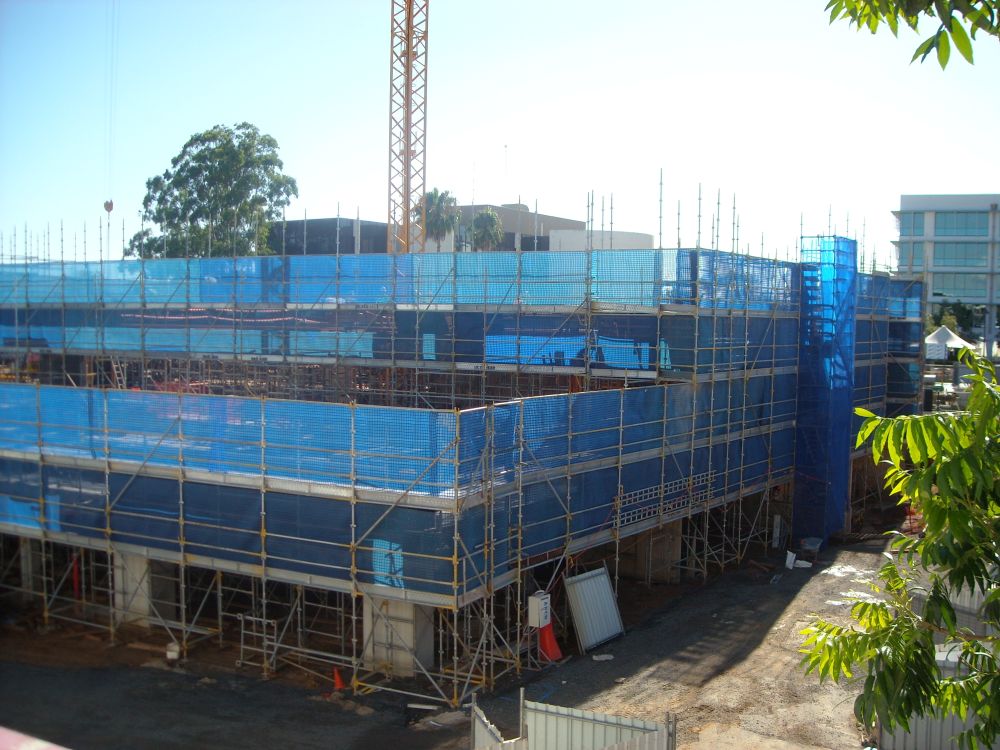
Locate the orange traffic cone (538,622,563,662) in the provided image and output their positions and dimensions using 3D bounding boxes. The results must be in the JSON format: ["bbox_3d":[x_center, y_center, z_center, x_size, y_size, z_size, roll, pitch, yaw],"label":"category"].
[{"bbox_3d":[1.194,6.290,23.987,0.550,0.960,0.550,1,3,0],"label":"orange traffic cone"}]

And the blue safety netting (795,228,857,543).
[{"bbox_3d":[11.960,0.600,37.190,1.250,11.100,2.420,3,4,37],"label":"blue safety netting"}]

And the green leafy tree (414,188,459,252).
[{"bbox_3d":[-5.628,-8.824,91.800,4.095,16.070,4.095,1,3,0],"label":"green leafy tree"}]

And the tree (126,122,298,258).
[{"bbox_3d":[-24.863,-11.040,87.676,14.970,21.450,14.221,1,3,0],"label":"tree"}]

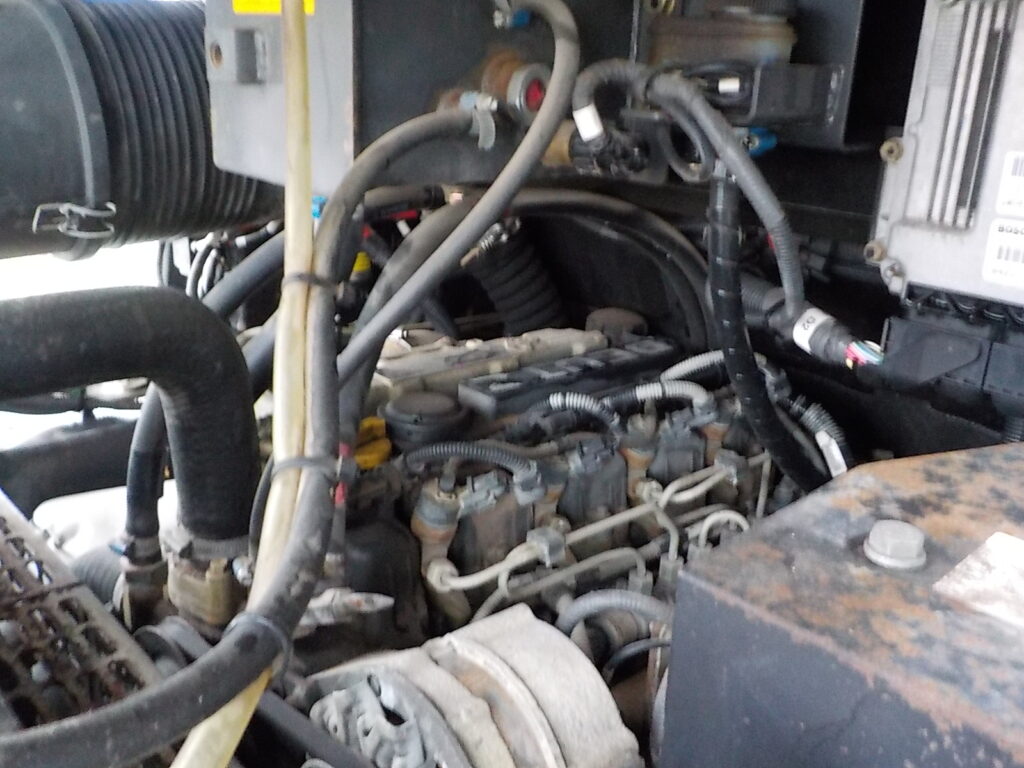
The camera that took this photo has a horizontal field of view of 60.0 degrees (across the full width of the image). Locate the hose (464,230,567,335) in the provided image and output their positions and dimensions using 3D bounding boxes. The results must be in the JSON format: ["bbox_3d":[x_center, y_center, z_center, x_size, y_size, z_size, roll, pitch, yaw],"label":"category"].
[{"bbox_3d":[0.011,-0.109,0.980,0.073,0.135,0.073,-27,12,0],"label":"hose"}]

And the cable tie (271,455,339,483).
[{"bbox_3d":[-0.134,0.055,0.575,0.042,0.027,0.008,-9,51,3],"label":"cable tie"}]

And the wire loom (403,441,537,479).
[{"bbox_3d":[-0.030,0.053,0.610,0.090,0.024,0.024,-2,18,-11],"label":"wire loom"}]

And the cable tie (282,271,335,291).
[{"bbox_3d":[-0.140,-0.071,0.610,0.037,0.006,0.026,-6,-25,3],"label":"cable tie"}]

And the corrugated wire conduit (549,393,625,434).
[{"bbox_3d":[0.057,0.023,0.700,0.058,0.030,0.026,-2,18,-11],"label":"corrugated wire conduit"}]

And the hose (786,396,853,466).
[{"bbox_3d":[0.274,0.043,0.780,0.080,0.028,0.028,49,0,12],"label":"hose"}]

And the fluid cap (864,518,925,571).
[{"bbox_3d":[0.212,0.089,0.490,0.034,0.018,0.034,1,17,0],"label":"fluid cap"}]

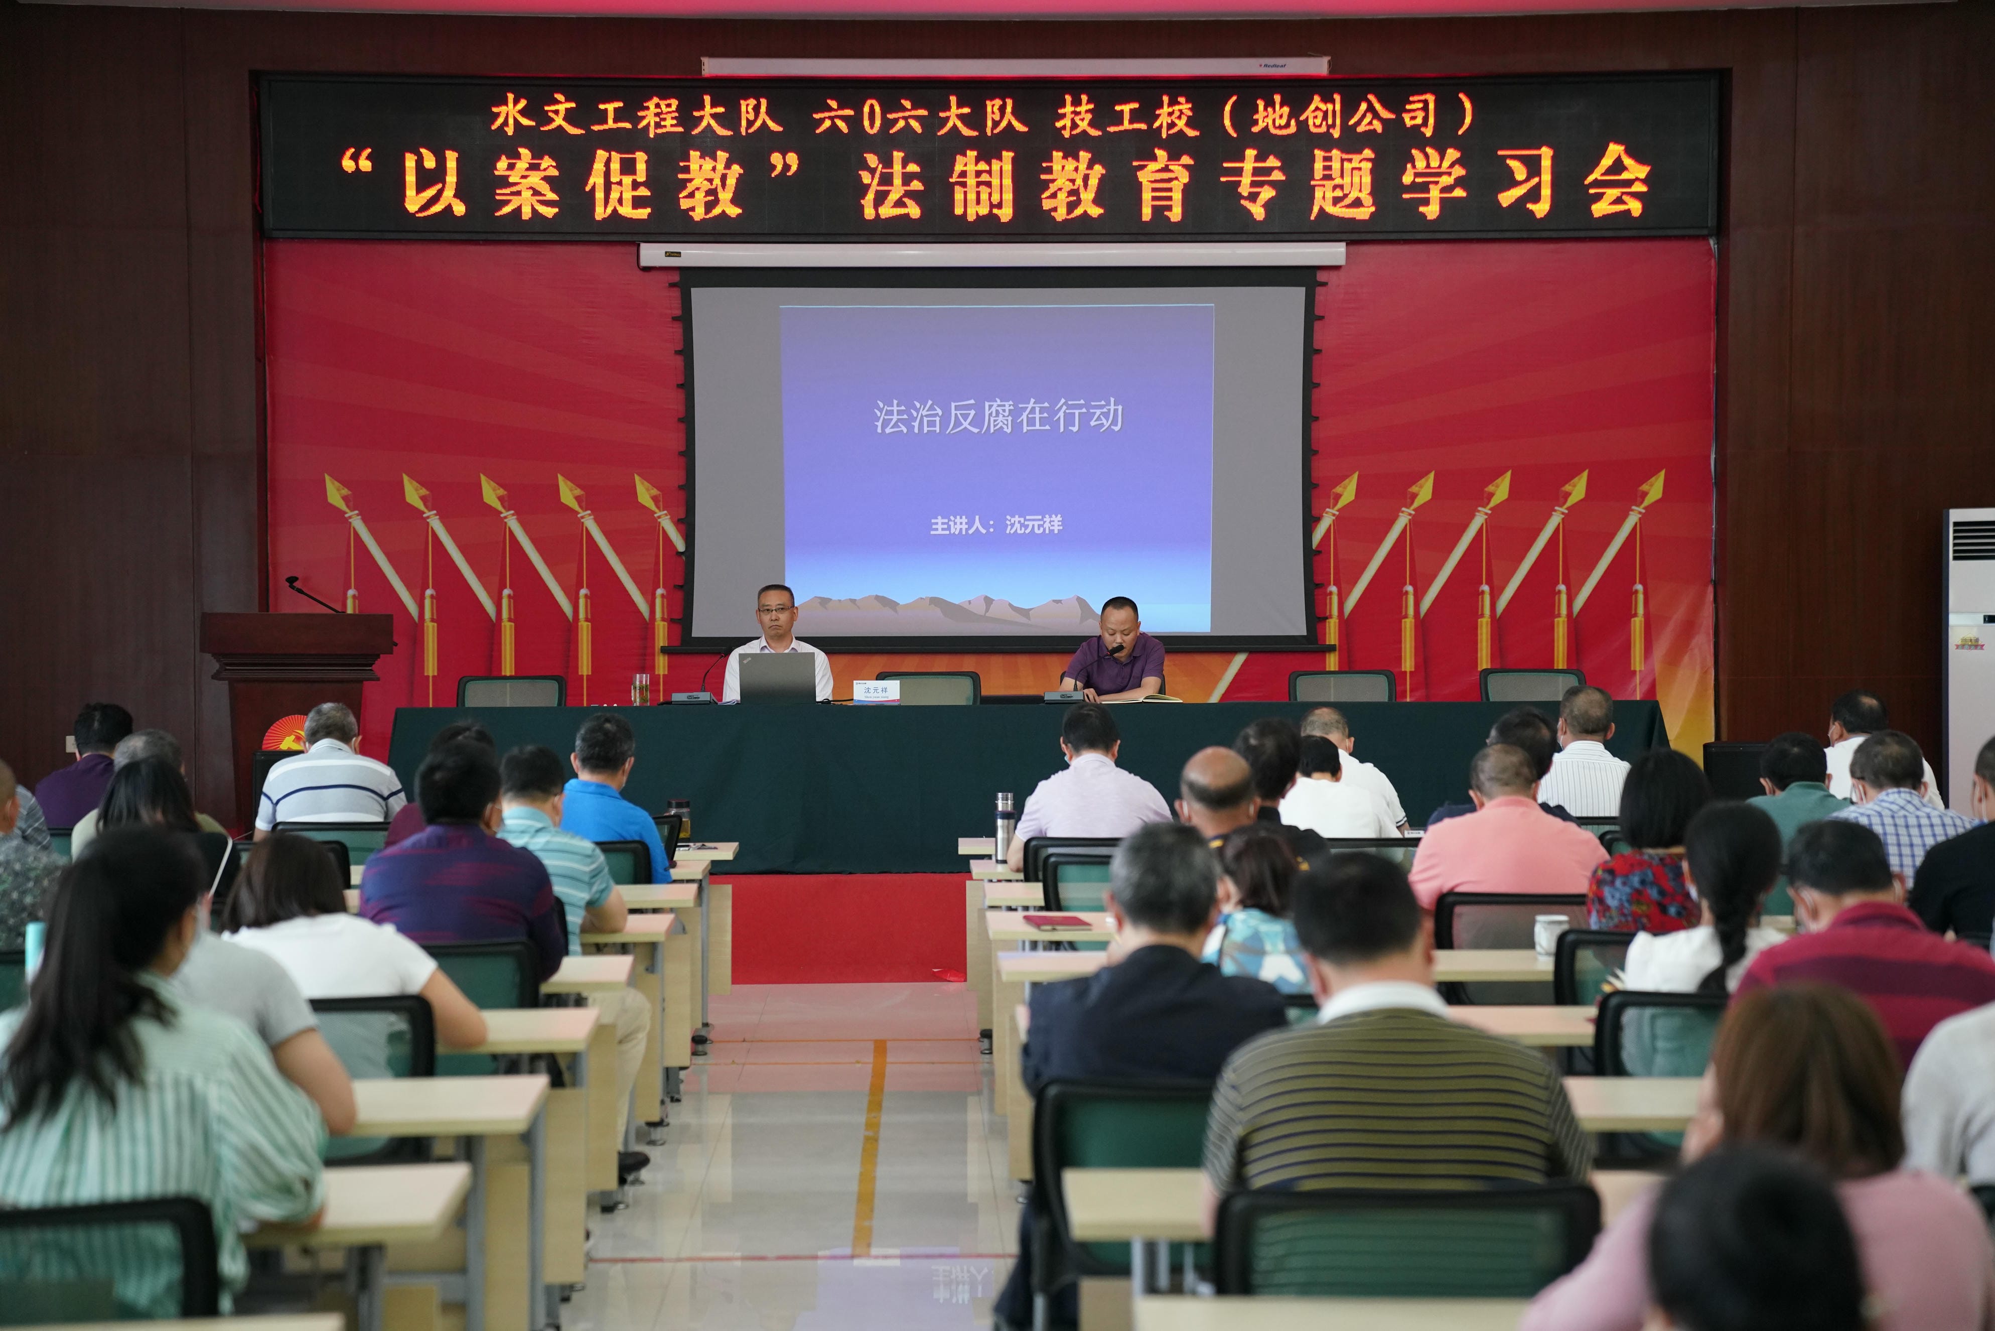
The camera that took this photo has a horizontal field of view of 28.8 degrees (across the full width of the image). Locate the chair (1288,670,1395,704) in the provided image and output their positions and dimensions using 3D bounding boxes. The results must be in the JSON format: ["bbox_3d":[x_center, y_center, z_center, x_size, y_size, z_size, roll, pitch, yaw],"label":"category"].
[{"bbox_3d":[1.594,0.460,17.950,0.510,0.880,0.550,0,0,-1],"label":"chair"}]

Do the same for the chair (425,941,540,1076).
[{"bbox_3d":[-1.353,1.058,9.370,0.500,0.813,0.550,0,0,-1],"label":"chair"}]

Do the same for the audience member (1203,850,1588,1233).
[{"bbox_3d":[0.552,0.867,5.380,0.530,1.230,0.780,0,0,-1],"label":"audience member"}]

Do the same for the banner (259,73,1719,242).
[{"bbox_3d":[-0.050,-2.951,22.500,8.461,0.958,0.150,0,0,-1],"label":"banner"}]

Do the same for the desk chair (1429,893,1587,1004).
[{"bbox_3d":[1.385,1.010,10.482,0.510,0.850,0.550,0,1,-1],"label":"desk chair"}]

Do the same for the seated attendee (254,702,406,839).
[{"bbox_3d":[-2.636,0.787,15.350,0.570,1.289,0.780,0,0,-1],"label":"seated attendee"}]

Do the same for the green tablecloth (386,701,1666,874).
[{"bbox_3d":[0.131,0.523,17.200,5.600,0.750,0.620,0,1,-1],"label":"green tablecloth"}]

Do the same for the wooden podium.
[{"bbox_3d":[-3.208,0.331,17.808,0.880,1.145,0.550,0,1,-1],"label":"wooden podium"}]

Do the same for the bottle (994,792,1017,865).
[{"bbox_3d":[0.028,0.563,13.420,0.068,0.247,0.068,0,1,-1],"label":"bottle"}]

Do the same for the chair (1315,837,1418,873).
[{"bbox_3d":[1.184,0.985,12.680,0.490,0.885,0.570,0,1,-1],"label":"chair"}]

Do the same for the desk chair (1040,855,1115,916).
[{"bbox_3d":[0.386,0.999,11.780,0.490,0.885,0.570,0,1,-1],"label":"desk chair"}]

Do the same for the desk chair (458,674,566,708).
[{"bbox_3d":[-2.246,0.481,17.950,0.510,0.880,0.550,0,0,-1],"label":"desk chair"}]

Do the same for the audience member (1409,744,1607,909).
[{"bbox_3d":[1.364,0.828,10.400,0.540,1.250,0.750,0,1,-1],"label":"audience member"}]

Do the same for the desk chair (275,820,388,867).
[{"bbox_3d":[-2.333,0.989,13.810,0.490,0.885,0.570,0,1,-4],"label":"desk chair"}]

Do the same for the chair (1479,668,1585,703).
[{"bbox_3d":[2.436,0.446,17.630,0.490,0.870,0.570,0,1,-1],"label":"chair"}]

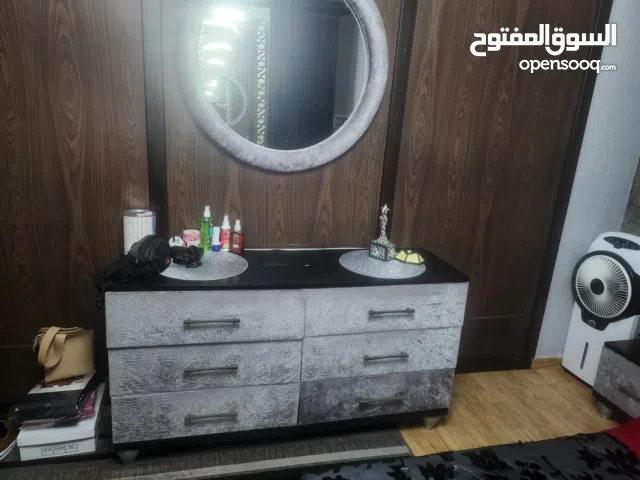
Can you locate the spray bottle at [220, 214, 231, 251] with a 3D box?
[{"bbox_3d":[-0.451,-0.034,2.117,0.047,0.175,0.047,0,15,-14],"label":"spray bottle"}]

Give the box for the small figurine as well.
[{"bbox_3d":[0.312,-0.042,2.172,0.101,0.262,0.096,14,18,34],"label":"small figurine"}]

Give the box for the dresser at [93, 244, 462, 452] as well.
[{"bbox_3d":[-0.135,0.492,2.097,1.485,0.787,0.504,0,15,-14],"label":"dresser"}]

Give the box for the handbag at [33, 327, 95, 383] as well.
[{"bbox_3d":[-1.113,0.480,1.944,0.218,0.212,0.117,-4,17,-27],"label":"handbag"}]

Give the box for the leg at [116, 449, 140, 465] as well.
[{"bbox_3d":[-0.801,0.876,1.848,0.077,0.090,0.077,0,15,-14],"label":"leg"}]

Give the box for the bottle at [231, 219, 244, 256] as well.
[{"bbox_3d":[-0.385,-0.015,2.076,0.060,0.169,0.049,0,15,-14],"label":"bottle"}]

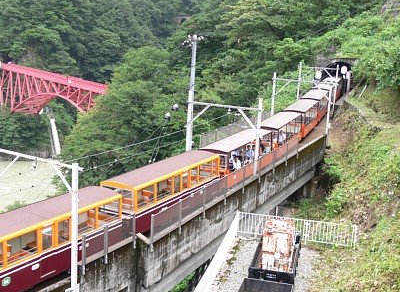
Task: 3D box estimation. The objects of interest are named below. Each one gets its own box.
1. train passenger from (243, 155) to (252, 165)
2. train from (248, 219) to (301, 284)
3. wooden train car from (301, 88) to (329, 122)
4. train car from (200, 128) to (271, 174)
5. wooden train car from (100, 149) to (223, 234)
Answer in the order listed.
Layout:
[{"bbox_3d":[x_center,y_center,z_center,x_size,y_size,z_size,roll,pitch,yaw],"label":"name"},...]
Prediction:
[{"bbox_3d":[2.719,1.039,32.548,0.430,0.893,0.550,6,13,25],"label":"train passenger"},{"bbox_3d":[2.927,4.186,21.486,1.600,1.800,3.750,4,9,13],"label":"train"},{"bbox_3d":[11.043,-3.826,54.049,1.670,2.316,7.007,5,13,19],"label":"wooden train car"},{"bbox_3d":[2.240,0.624,32.697,1.670,2.316,7.007,6,13,25],"label":"train car"},{"bbox_3d":[-1.530,2.002,25.933,1.670,2.329,7.038,7,14,29],"label":"wooden train car"}]

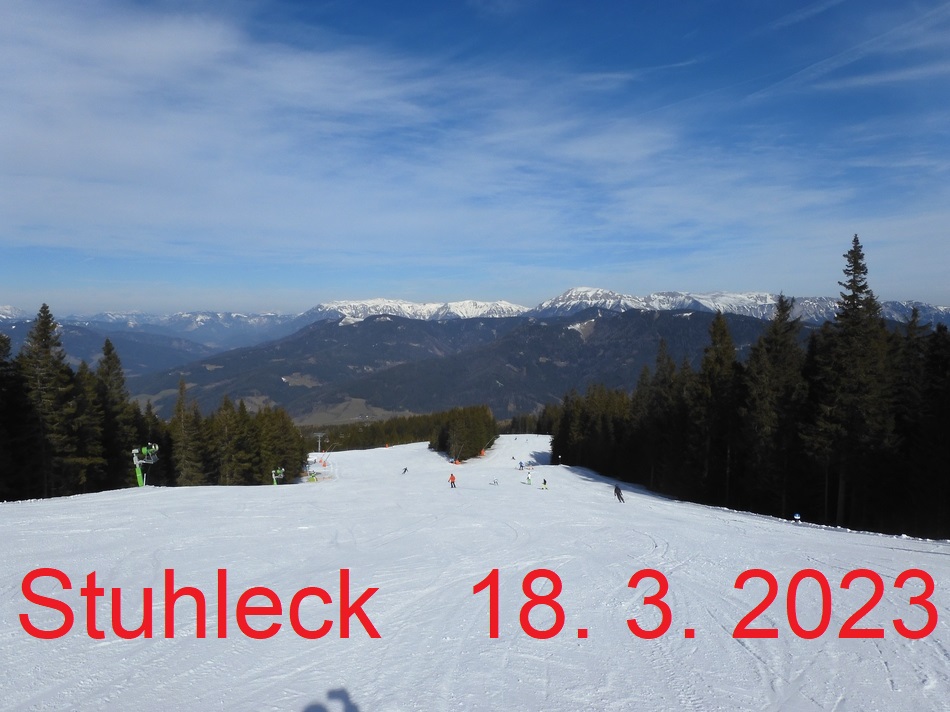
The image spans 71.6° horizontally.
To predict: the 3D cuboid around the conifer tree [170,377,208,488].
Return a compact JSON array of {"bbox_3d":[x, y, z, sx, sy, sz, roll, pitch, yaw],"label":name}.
[{"bbox_3d":[-38.153,10.156,88.000,5.080,14.830,5.080,0,4,0],"label":"conifer tree"}]

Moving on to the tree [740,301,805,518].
[{"bbox_3d":[27.559,4.724,61.000,5.930,20.840,5.930,0,4,0],"label":"tree"}]

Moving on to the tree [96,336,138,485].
[{"bbox_3d":[-40.718,6.606,75.000,4.780,17.200,4.780,0,4,0],"label":"tree"}]

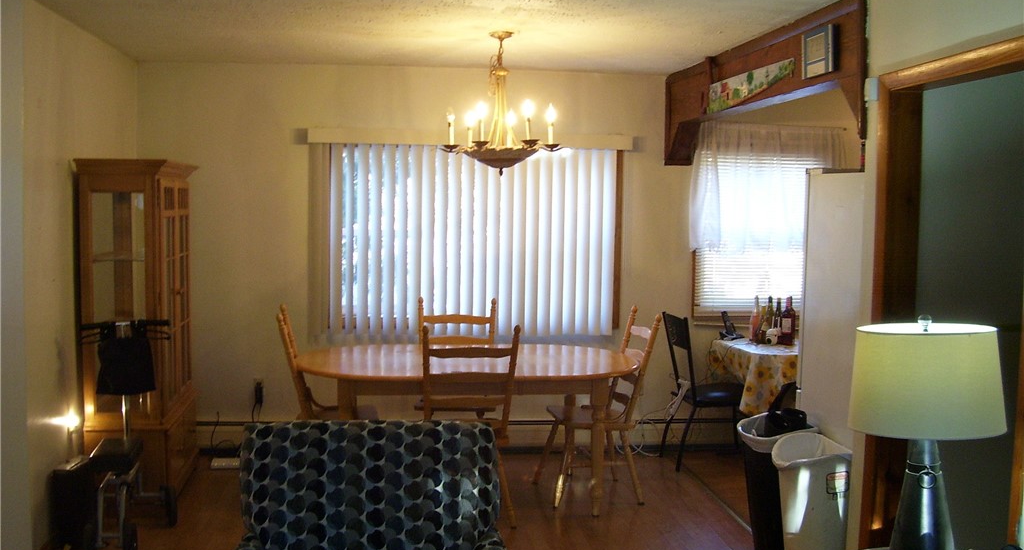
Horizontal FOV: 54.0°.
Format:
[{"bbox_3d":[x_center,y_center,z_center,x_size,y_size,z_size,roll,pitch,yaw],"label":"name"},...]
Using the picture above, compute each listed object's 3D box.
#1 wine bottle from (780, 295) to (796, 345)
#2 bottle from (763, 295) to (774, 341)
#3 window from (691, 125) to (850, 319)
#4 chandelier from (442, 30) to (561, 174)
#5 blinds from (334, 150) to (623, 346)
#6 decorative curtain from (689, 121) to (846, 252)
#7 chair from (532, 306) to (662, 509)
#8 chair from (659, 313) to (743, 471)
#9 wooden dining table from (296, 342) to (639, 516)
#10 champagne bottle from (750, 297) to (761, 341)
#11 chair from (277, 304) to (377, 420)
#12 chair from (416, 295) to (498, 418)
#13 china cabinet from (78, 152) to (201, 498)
[{"bbox_3d":[1.730,0.285,6.286,0.092,0.305,0.092,0,4,-7],"label":"wine bottle"},{"bbox_3d":[1.617,0.281,6.319,0.077,0.305,0.077,0,4,-7],"label":"bottle"},{"bbox_3d":[1.648,-0.346,6.477,1.010,1.247,0.100,1,4,-4],"label":"window"},{"bbox_3d":[-0.043,-0.850,4.953,0.582,0.697,0.582,0,4,-8],"label":"chandelier"},{"bbox_3d":[-0.284,-0.201,6.353,1.931,1.251,0.120,1,4,-4],"label":"blinds"},{"bbox_3d":[1.633,-0.553,6.421,1.001,0.807,0.090,1,4,-4],"label":"decorative curtain"},{"bbox_3d":[0.451,0.695,5.516,0.600,1.015,0.500,0,4,-8],"label":"chair"},{"bbox_3d":[1.209,0.718,6.296,0.500,0.940,0.420,0,4,-8],"label":"chair"},{"bbox_3d":[-0.246,0.822,5.441,1.780,0.750,1.100,0,4,-7],"label":"wooden dining table"},{"bbox_3d":[1.549,0.279,6.371,0.075,0.300,0.075,0,4,-7],"label":"champagne bottle"},{"bbox_3d":[-0.976,0.697,5.403,0.570,1.030,0.470,0,4,-8],"label":"chair"},{"bbox_3d":[-0.318,0.659,5.855,0.490,1.015,0.600,1,4,-2],"label":"chair"},{"bbox_3d":[-2.017,0.284,5.515,0.460,1.800,1.000,0,4,-8],"label":"china cabinet"}]

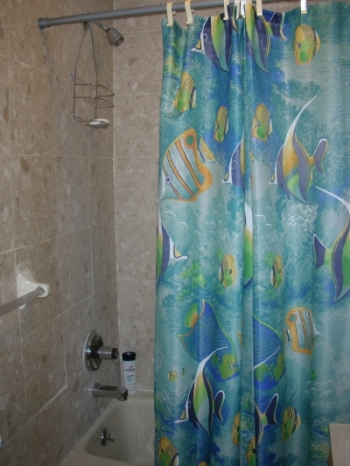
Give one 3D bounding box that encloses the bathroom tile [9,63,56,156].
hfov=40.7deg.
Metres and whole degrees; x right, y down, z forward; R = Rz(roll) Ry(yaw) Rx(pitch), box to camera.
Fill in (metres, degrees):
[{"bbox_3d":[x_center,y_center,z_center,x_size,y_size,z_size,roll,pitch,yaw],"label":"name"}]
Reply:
[{"bbox_3d":[-0.485,-0.416,1.609,0.010,0.305,0.305,1,8,14],"label":"bathroom tile"}]

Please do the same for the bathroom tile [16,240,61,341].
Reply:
[{"bbox_3d":[-0.476,0.183,1.654,0.015,0.303,0.301,1,8,14],"label":"bathroom tile"}]

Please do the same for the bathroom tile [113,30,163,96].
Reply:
[{"bbox_3d":[-0.154,-0.801,2.232,0.295,0.303,0.015,1,8,14],"label":"bathroom tile"}]

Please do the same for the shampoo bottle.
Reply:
[{"bbox_3d":[-0.231,0.724,2.417,0.066,0.210,0.052,-1,8,-6],"label":"shampoo bottle"}]

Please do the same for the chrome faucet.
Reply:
[{"bbox_3d":[-0.297,0.729,2.170,0.155,0.056,0.052,1,8,14],"label":"chrome faucet"}]

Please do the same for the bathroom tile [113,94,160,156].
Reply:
[{"bbox_3d":[-0.155,-0.524,2.314,0.298,0.305,0.010,1,8,14],"label":"bathroom tile"}]

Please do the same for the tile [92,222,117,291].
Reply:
[{"bbox_3d":[-0.336,0.104,2.232,0.015,0.303,0.301,1,8,14],"label":"tile"}]

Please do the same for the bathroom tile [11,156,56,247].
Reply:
[{"bbox_3d":[-0.479,-0.115,1.612,0.015,0.303,0.301,1,8,14],"label":"bathroom tile"}]

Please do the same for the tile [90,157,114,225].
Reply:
[{"bbox_3d":[-0.344,-0.202,2.240,0.010,0.305,0.305,1,8,14],"label":"tile"}]

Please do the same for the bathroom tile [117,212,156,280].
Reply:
[{"bbox_3d":[-0.152,0.086,2.399,0.298,0.305,0.010,1,8,14],"label":"bathroom tile"}]

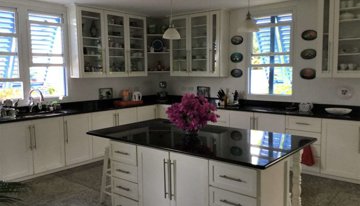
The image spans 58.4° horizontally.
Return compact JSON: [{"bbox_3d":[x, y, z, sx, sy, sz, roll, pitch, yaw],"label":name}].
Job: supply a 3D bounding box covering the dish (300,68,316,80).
[{"bbox_3d":[2.127,-0.473,5.334,0.253,0.188,0.030,4,8,39],"label":"dish"}]

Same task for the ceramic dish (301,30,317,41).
[{"bbox_3d":[2.122,-1.102,5.269,0.249,0.169,0.030,4,8,39],"label":"ceramic dish"}]

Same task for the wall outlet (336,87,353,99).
[{"bbox_3d":[2.498,-0.155,4.886,0.210,0.195,0.025,4,8,39],"label":"wall outlet"}]

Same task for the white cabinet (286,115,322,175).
[{"bbox_3d":[1.990,0.597,4.973,0.515,0.853,0.590,4,8,39],"label":"white cabinet"}]

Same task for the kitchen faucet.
[{"bbox_3d":[-2.262,-0.033,5.110,0.260,0.385,0.080,1,6,11],"label":"kitchen faucet"}]

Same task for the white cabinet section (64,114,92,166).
[{"bbox_3d":[-1.910,0.606,5.603,0.580,0.843,0.518,4,8,40],"label":"white cabinet section"}]

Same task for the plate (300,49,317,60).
[{"bbox_3d":[2.070,-0.776,5.169,0.250,0.172,0.030,4,8,39],"label":"plate"}]

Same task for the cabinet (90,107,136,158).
[{"bbox_3d":[-1.409,0.536,6.224,0.568,0.853,1.069,4,8,39],"label":"cabinet"}]

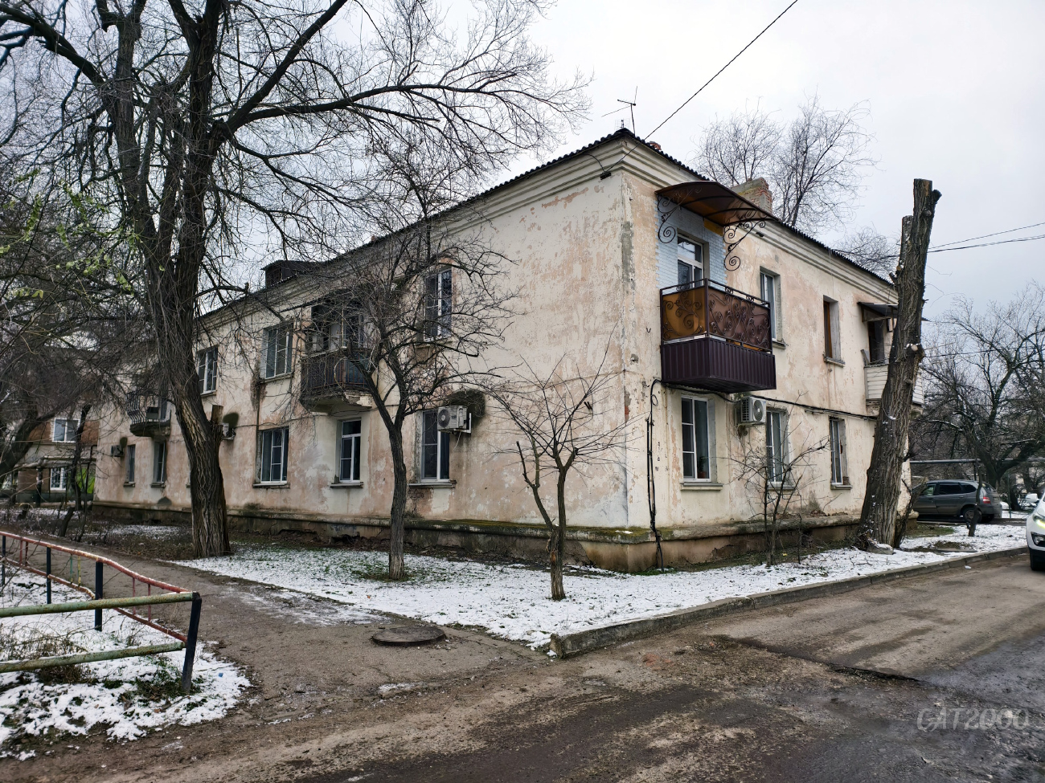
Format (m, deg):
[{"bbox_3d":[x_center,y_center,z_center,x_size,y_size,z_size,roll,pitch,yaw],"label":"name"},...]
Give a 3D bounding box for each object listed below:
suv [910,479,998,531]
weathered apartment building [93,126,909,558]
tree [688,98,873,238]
[{"bbox_3d":[17.301,4.585,29.242,1.820,1.720,4.500,7,-11,-44],"label":"suv"},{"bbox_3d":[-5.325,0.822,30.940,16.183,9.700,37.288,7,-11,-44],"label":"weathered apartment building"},{"bbox_3d":[11.778,-4.082,31.113,8.500,19.391,8.500,-3,-8,21],"label":"tree"}]

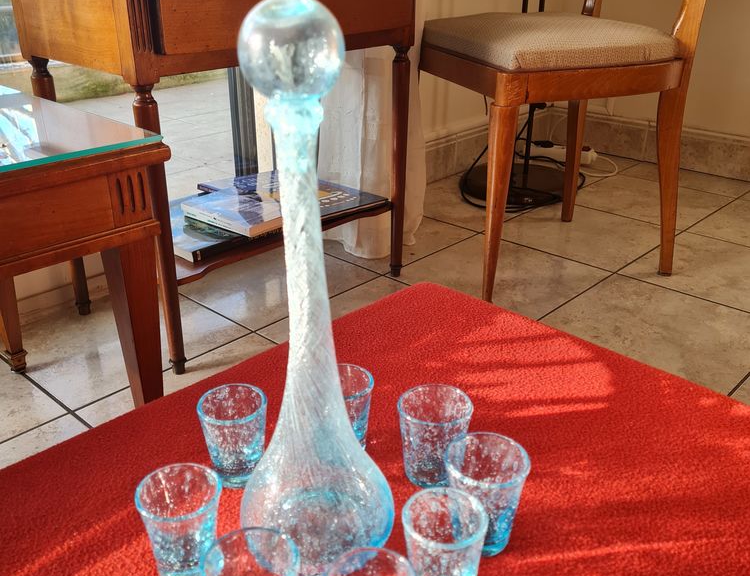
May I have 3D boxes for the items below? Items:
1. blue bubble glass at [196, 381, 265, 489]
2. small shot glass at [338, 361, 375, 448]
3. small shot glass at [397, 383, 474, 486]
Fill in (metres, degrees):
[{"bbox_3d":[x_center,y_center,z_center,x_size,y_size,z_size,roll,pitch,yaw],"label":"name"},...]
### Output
[{"bbox_3d":[-0.099,0.107,0.534,0.049,0.059,0.049,0,25,0],"label":"blue bubble glass"},{"bbox_3d":[-0.025,0.094,0.566,0.049,0.056,0.049,0,25,0],"label":"small shot glass"},{"bbox_3d":[0.042,0.107,0.536,0.051,0.058,0.051,0,25,0],"label":"small shot glass"}]

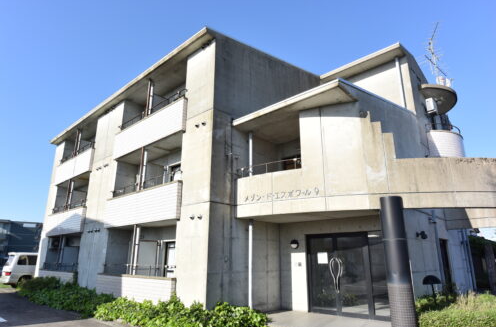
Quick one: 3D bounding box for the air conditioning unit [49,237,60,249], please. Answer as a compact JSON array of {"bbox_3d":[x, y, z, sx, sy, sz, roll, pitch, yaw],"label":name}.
[{"bbox_3d":[-10.210,4.275,17.028,0.290,0.550,0.780,-15,-22,41],"label":"air conditioning unit"}]

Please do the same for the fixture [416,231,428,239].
[{"bbox_3d":[5.183,2.119,9.401,0.300,0.240,0.180,-15,-22,41],"label":"fixture"}]

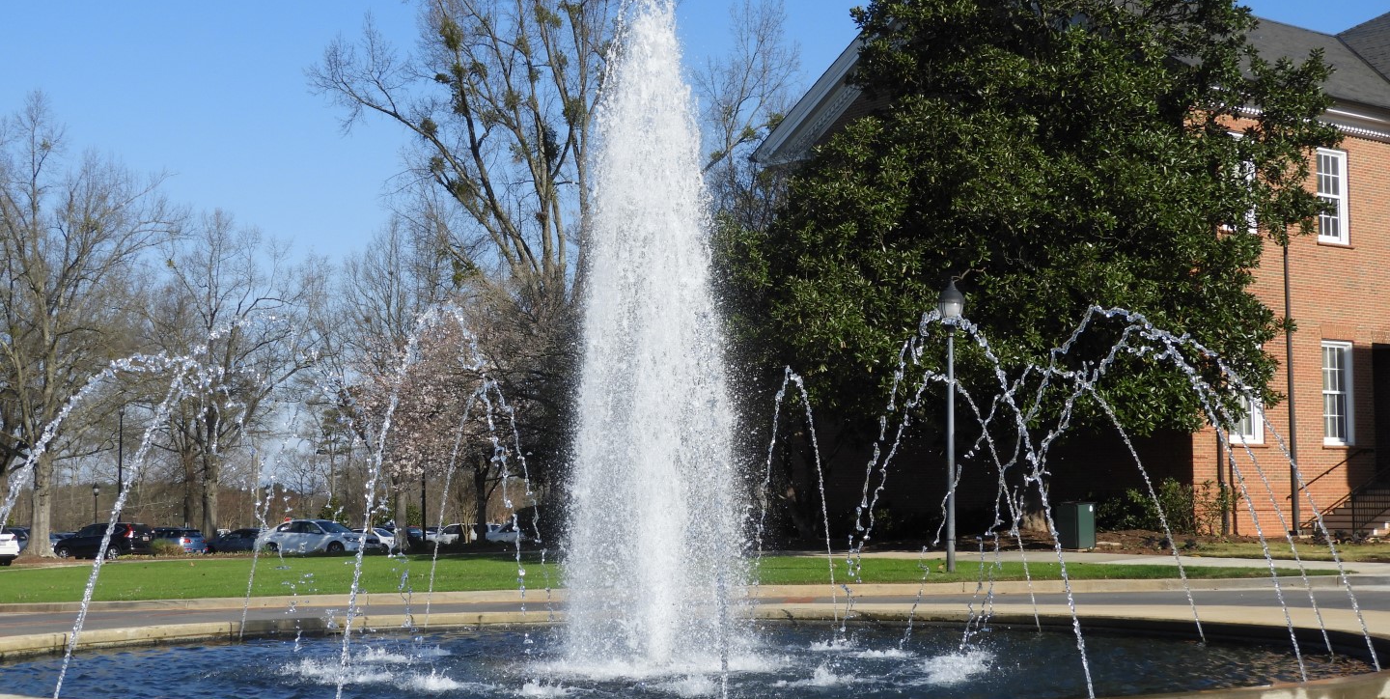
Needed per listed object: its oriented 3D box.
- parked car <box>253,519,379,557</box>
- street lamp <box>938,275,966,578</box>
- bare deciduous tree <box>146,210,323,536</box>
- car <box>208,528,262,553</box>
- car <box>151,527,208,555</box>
[{"bbox_3d":[-13.900,7.004,81.000,4.750,1.460,1.820,-3,-5,35],"label":"parked car"},{"bbox_3d":[4.559,1.350,39.200,0.450,5.200,0.450,-1,-4,7],"label":"street lamp"},{"bbox_3d":[-23.351,1.781,112.000,9.000,17.600,9.000,0,-4,-12],"label":"bare deciduous tree"},{"bbox_3d":[-21.135,9.324,106.000,4.700,1.450,1.820,-3,-5,33],"label":"car"},{"bbox_3d":[-24.430,8.964,101.500,4.300,1.450,1.800,-3,-5,33],"label":"car"}]

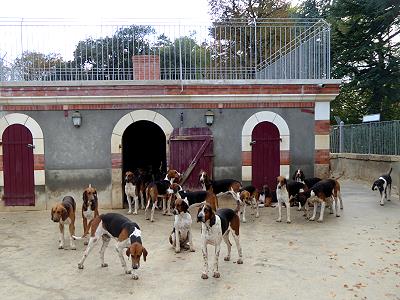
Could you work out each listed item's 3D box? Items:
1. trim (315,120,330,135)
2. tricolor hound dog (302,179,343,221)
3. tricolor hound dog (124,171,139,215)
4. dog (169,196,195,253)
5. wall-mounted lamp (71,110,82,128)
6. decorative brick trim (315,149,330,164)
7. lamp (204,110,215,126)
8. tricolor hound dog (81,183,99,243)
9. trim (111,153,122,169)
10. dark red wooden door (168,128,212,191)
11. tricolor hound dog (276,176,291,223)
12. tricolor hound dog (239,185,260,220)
[{"bbox_3d":[2.603,-0.482,7.942,0.337,0.289,0.150,-1,3,-3],"label":"trim"},{"bbox_3d":[2.219,0.880,6.632,0.980,0.720,0.280,-3,4,-42],"label":"tricolor hound dog"},{"bbox_3d":[-1.314,0.830,7.483,0.320,0.800,0.850,-1,2,7],"label":"tricolor hound dog"},{"bbox_3d":[-0.242,0.966,4.985,0.340,0.710,0.560,-1,2,-9],"label":"dog"},{"bbox_3d":[-2.457,-0.608,7.495,0.193,0.339,0.220,-1,3,-3],"label":"wall-mounted lamp"},{"bbox_3d":[2.612,0.146,7.971,0.338,0.321,0.150,-1,3,-3],"label":"decorative brick trim"},{"bbox_3d":[0.206,-0.648,7.585,0.203,0.326,0.230,-1,2,-3],"label":"lamp"},{"bbox_3d":[-1.640,0.930,5.503,0.290,0.780,0.820,-1,3,-14],"label":"tricolor hound dog"},{"bbox_3d":[-1.717,0.232,7.705,0.225,0.325,0.120,-1,2,-3],"label":"trim"},{"bbox_3d":[-0.164,0.330,7.658,0.870,1.589,0.090,-1,2,-3],"label":"dark red wooden door"},{"bbox_3d":[1.638,0.846,6.663,0.270,0.800,0.850,1,3,37],"label":"tricolor hound dog"},{"bbox_3d":[0.900,0.935,6.607,0.350,0.600,0.850,0,3,18],"label":"tricolor hound dog"}]

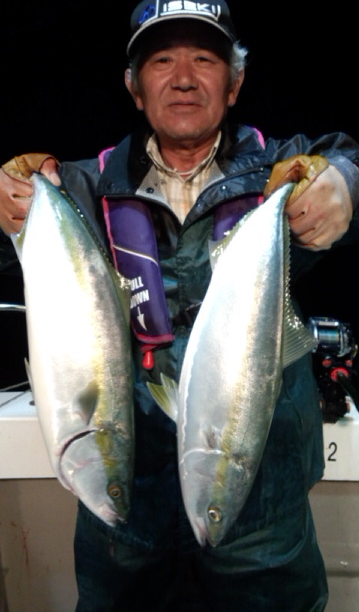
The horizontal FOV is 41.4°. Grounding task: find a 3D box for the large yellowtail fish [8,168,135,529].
[{"bbox_3d":[-0.124,0.026,0.585,0.155,0.500,0.085,-13,0,-25],"label":"large yellowtail fish"}]

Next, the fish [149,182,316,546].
[{"bbox_3d":[0.071,0.041,0.580,0.175,0.510,0.085,13,0,-1],"label":"fish"}]

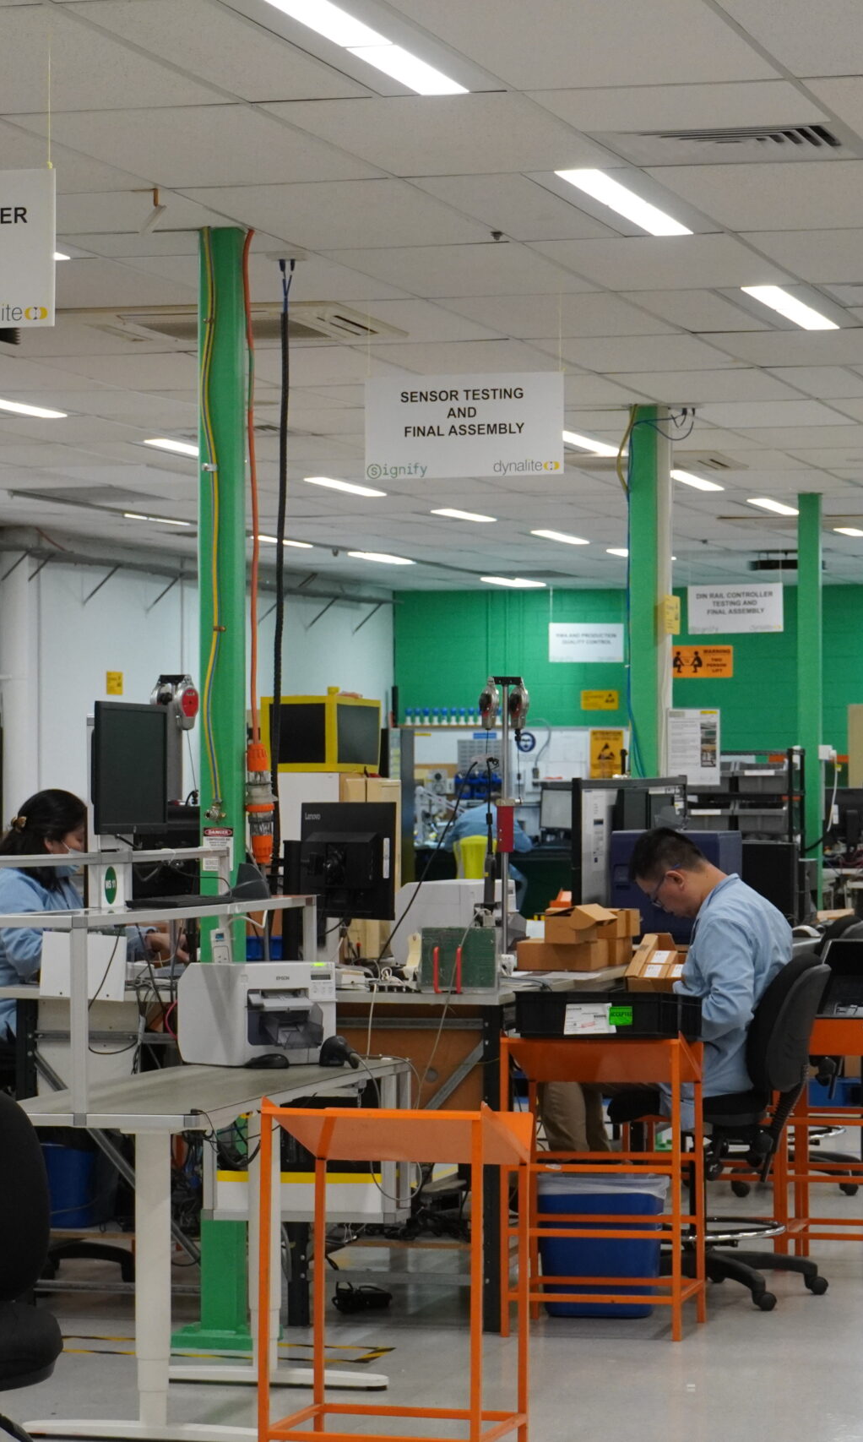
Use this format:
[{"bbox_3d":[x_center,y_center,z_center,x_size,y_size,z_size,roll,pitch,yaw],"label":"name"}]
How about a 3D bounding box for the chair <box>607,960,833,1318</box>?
[{"bbox_3d":[0.840,1.180,11.280,0.680,1.000,0.640,0,-1,16],"label":"chair"}]

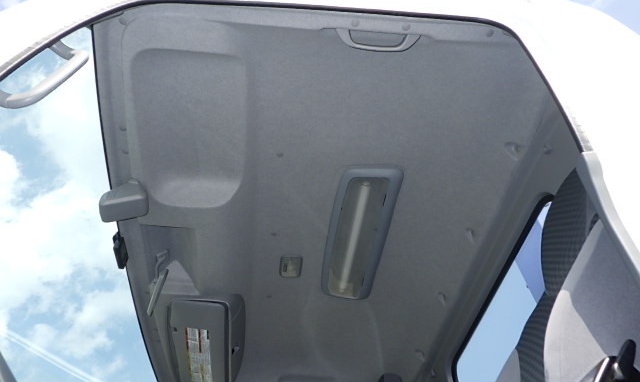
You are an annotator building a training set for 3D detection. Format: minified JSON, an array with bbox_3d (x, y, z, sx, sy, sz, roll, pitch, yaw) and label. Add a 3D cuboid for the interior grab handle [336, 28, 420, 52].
[{"bbox_3d":[0.115,-0.301,1.020,0.168,0.040,0.042,3,-47,-6],"label":"interior grab handle"}]

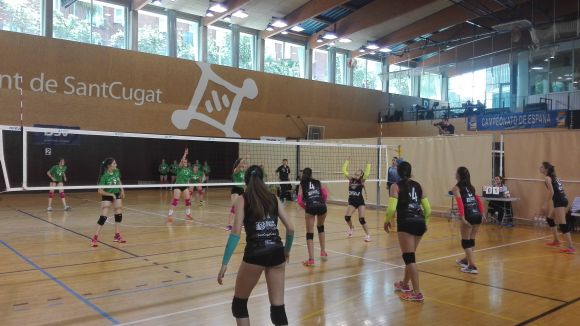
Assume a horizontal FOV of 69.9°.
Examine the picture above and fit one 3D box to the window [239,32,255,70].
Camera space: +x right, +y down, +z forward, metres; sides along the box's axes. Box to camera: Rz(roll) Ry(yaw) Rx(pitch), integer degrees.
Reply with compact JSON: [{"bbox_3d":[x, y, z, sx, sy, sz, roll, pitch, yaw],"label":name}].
[{"bbox_3d":[-2.724,-7.054,26.362,1.174,2.265,0.150,0,0,-37],"label":"window"}]

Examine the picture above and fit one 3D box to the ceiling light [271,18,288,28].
[{"bbox_3d":[-0.607,-8.467,25.200,0.750,0.350,0.750,0,0,-37],"label":"ceiling light"}]

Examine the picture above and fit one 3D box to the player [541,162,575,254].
[{"bbox_3d":[5.499,0.883,8.512,0.680,1.700,0.500,1,0,40],"label":"player"}]

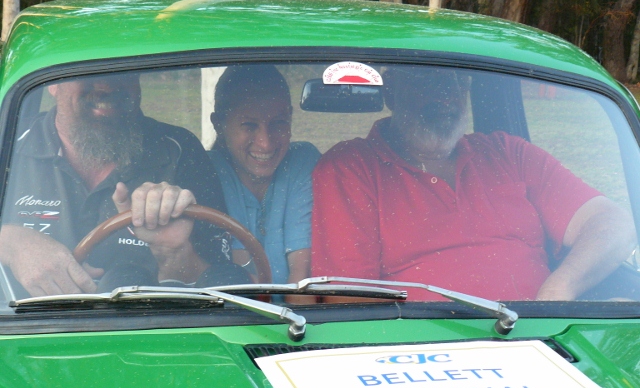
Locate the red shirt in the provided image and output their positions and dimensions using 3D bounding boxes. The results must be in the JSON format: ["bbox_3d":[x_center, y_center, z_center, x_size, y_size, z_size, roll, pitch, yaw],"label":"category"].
[{"bbox_3d":[0.296,0.104,2.710,0.580,0.530,0.380,-1,10,-12],"label":"red shirt"}]

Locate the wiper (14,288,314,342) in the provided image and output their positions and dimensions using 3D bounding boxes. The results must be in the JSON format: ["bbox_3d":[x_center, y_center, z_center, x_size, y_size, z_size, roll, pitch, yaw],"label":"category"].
[{"bbox_3d":[-0.274,0.203,2.090,0.490,0.075,0.100,0,10,-4],"label":"wiper"}]

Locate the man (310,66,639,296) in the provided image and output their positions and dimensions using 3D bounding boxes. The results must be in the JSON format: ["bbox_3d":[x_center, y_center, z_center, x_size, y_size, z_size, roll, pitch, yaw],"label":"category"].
[{"bbox_3d":[0.327,0.202,2.620,0.650,1.000,0.800,-1,10,-12],"label":"man"}]

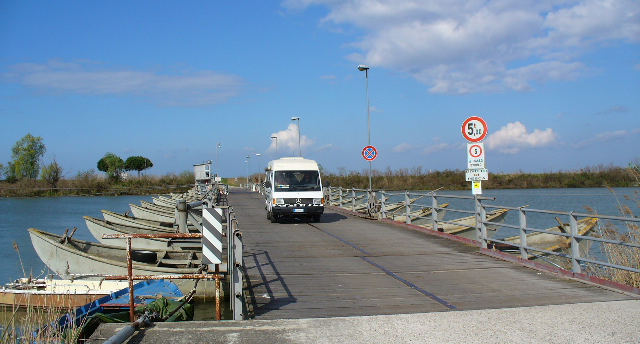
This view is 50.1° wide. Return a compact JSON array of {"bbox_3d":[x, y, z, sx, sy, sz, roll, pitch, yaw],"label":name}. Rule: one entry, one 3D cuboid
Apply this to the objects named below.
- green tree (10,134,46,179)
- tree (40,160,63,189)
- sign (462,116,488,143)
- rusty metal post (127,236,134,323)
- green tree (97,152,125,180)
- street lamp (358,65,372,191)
[{"bbox_3d":[-47.460,-2.190,111.000,6.000,7.800,5.700,-1,0,0],"label":"green tree"},{"bbox_3d":[-41.996,0.188,107.000,3.400,4.700,3.300,-1,0,0],"label":"tree"},{"bbox_3d":[3.591,-0.982,15.800,0.600,0.600,0.040,-2,0,7],"label":"sign"},{"bbox_3d":[-2.186,1.247,7.900,0.055,1.020,0.055,-3,0,0],"label":"rusty metal post"},{"bbox_3d":[-37.974,-0.725,124.000,5.000,5.700,4.900,-1,0,0],"label":"green tree"},{"bbox_3d":[1.788,-1.230,26.300,0.500,5.850,0.220,-2,0,-12],"label":"street lamp"}]

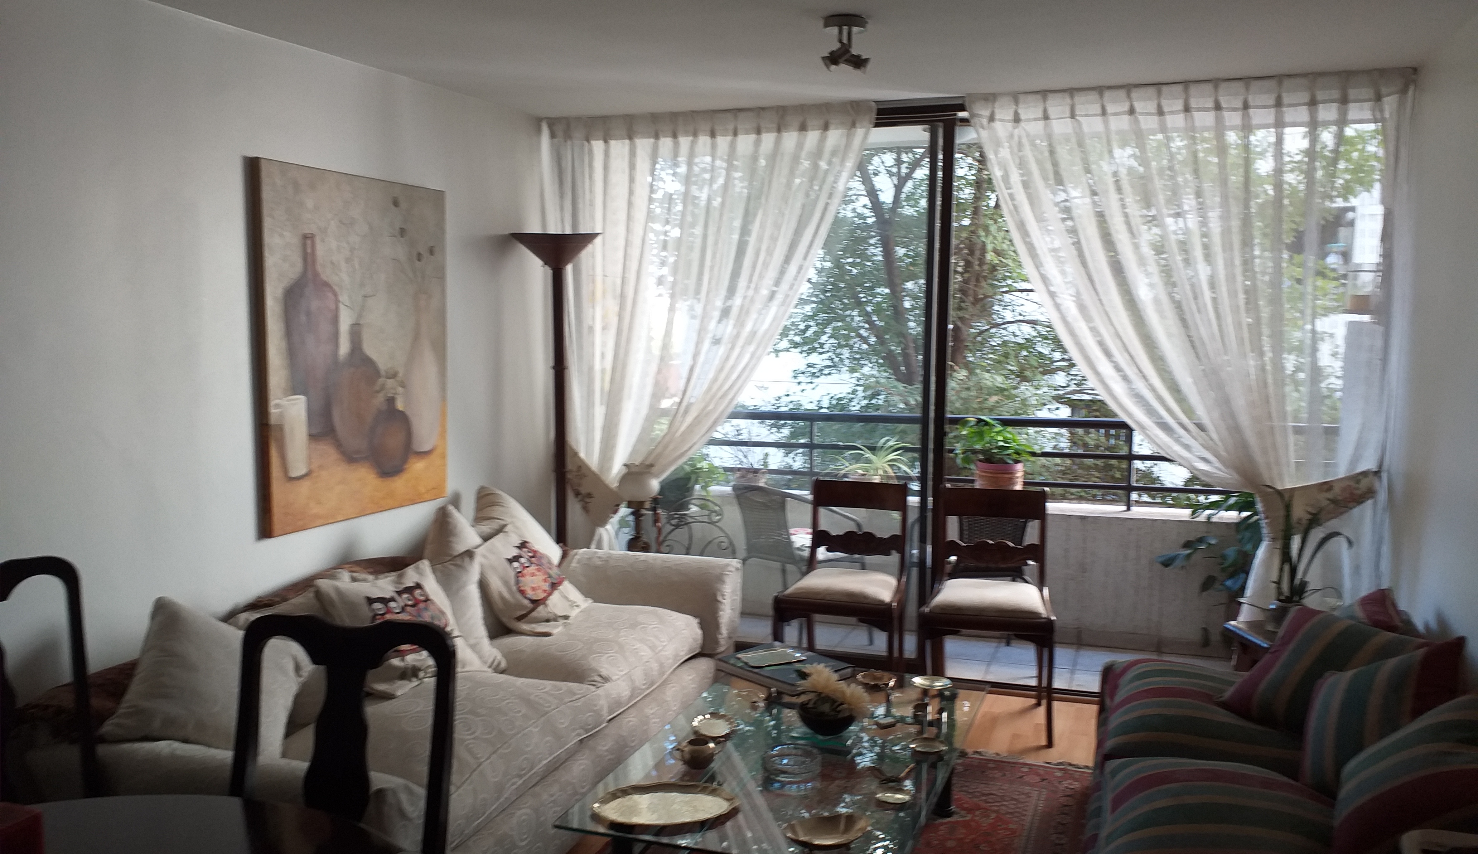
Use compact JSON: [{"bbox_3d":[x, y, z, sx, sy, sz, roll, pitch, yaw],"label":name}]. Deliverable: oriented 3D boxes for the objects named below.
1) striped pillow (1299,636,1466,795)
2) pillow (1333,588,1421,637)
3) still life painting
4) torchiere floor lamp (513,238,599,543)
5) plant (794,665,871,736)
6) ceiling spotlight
[{"bbox_3d":[1.479,0.653,2.522,0.140,0.360,0.400,23,-18,-14],"label":"striped pillow"},{"bbox_3d":[1.758,0.661,3.170,0.140,0.380,0.410,20,-9,-8],"label":"pillow"},{"bbox_3d":[-1.290,-0.272,3.809,0.035,1.160,0.945,2,6,19],"label":"still life painting"},{"bbox_3d":[-0.751,0.098,4.785,0.380,1.850,0.380,3,6,21],"label":"torchiere floor lamp"},{"bbox_3d":[0.248,0.729,2.958,0.195,0.180,0.160,1,6,5],"label":"plant"},{"bbox_3d":[0.308,-1.111,3.229,0.140,0.150,0.130,1,6,5],"label":"ceiling spotlight"}]

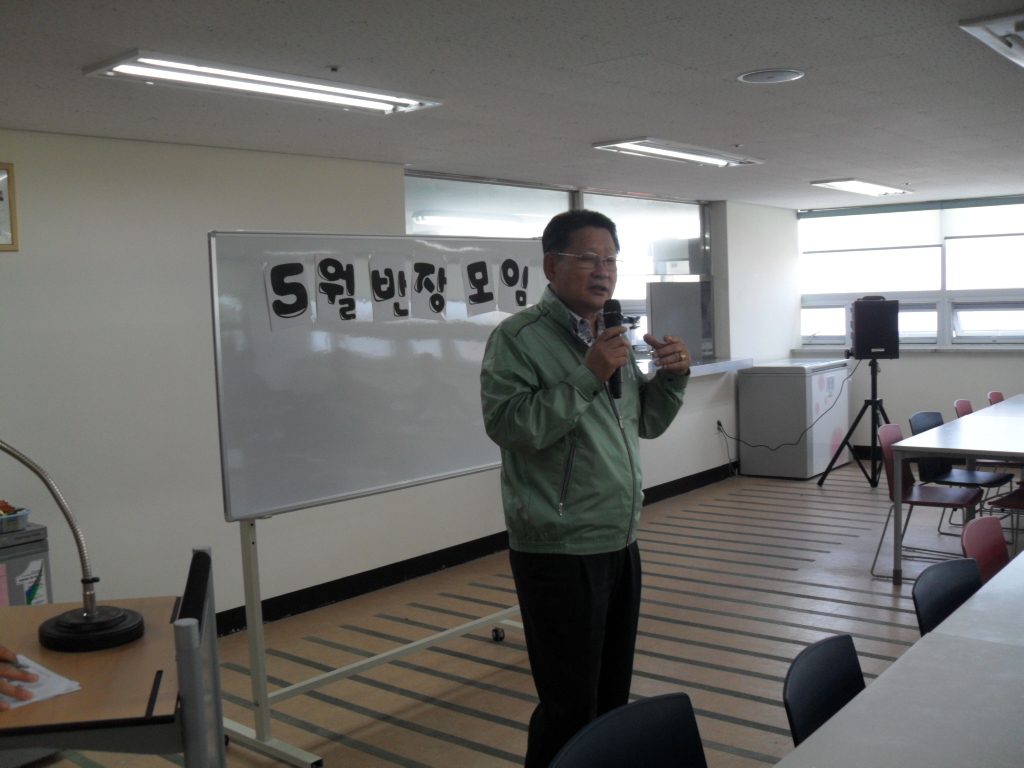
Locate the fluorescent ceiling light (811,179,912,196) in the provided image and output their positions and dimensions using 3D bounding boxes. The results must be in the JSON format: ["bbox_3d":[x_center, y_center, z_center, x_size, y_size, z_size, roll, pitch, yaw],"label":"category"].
[{"bbox_3d":[2.677,-1.493,7.829,0.315,0.055,1.280,1,6,40],"label":"fluorescent ceiling light"}]

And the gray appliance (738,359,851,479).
[{"bbox_3d":[2.470,0.292,9.005,0.640,0.910,0.980,1,6,40],"label":"gray appliance"}]

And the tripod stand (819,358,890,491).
[{"bbox_3d":[2.704,0.303,7.956,0.700,1.020,0.760,1,6,40],"label":"tripod stand"}]

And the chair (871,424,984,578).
[{"bbox_3d":[2.221,0.625,5.482,0.530,0.775,0.490,1,5,35],"label":"chair"}]

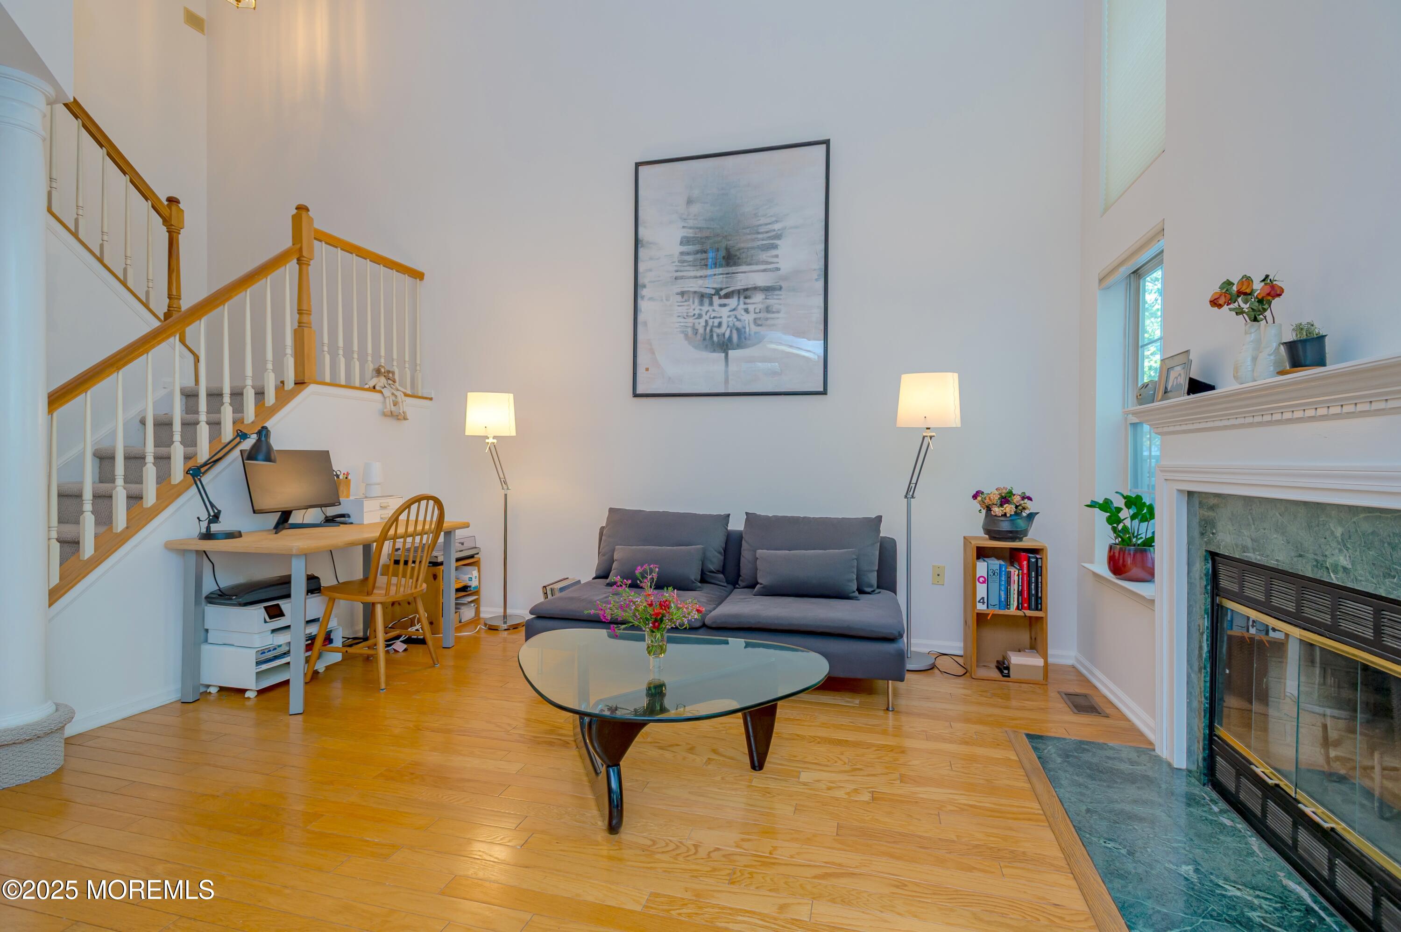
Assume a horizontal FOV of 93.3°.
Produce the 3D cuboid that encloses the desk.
[{"bbox_3d":[-1.906,0.711,3.498,0.700,0.732,1.240,1,0,14],"label":"desk"}]

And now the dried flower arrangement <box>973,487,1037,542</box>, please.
[{"bbox_3d":[1.634,0.258,3.546,0.315,0.288,0.260,1,0,14],"label":"dried flower arrangement"}]

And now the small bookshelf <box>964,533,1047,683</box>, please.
[{"bbox_3d":[1.624,0.753,3.530,0.354,0.704,0.280,1,0,14],"label":"small bookshelf"}]

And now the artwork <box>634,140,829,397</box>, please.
[{"bbox_3d":[0.175,-1.205,4.146,1.239,1.535,0.036,1,0,14],"label":"artwork"}]

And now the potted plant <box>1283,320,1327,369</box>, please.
[{"bbox_3d":[1.516,-0.299,1.659,0.085,0.125,0.085,1,0,14],"label":"potted plant"}]

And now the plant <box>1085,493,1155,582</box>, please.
[{"bbox_3d":[1.994,0.323,3.072,0.340,0.405,0.360,1,0,14],"label":"plant"}]

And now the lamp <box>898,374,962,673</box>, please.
[{"bbox_3d":[1.227,0.295,3.666,0.392,1.612,0.340,1,0,14],"label":"lamp"}]

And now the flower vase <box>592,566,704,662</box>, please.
[{"bbox_3d":[-0.192,0.533,2.426,0.430,0.350,0.360,1,0,14],"label":"flower vase"}]

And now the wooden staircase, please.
[{"bbox_3d":[-3.217,-0.517,3.654,2.060,3.165,2.680,1,0,14],"label":"wooden staircase"}]

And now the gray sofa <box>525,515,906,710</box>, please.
[{"bbox_3d":[0.124,0.682,3.637,1.870,0.820,0.980,1,0,14],"label":"gray sofa"}]

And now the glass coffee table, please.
[{"bbox_3d":[-0.155,0.902,2.323,1.170,0.394,0.915,1,0,14],"label":"glass coffee table"}]

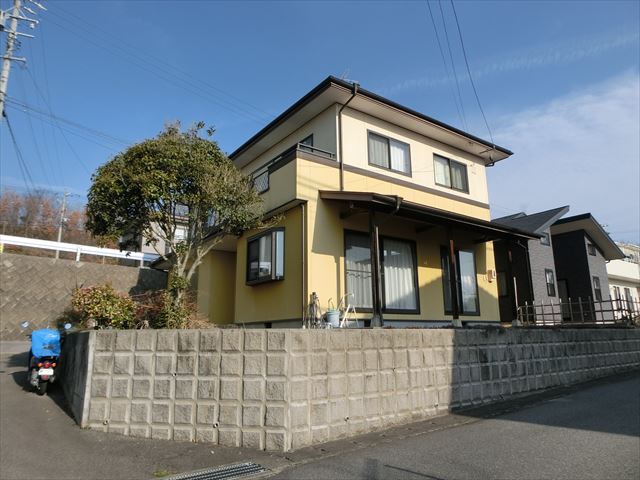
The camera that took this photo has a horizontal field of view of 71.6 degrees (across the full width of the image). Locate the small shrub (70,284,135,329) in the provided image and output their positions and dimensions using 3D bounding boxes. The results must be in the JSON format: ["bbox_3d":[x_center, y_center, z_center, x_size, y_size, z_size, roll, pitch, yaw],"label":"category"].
[{"bbox_3d":[-3.853,1.202,7.934,1.120,0.816,1.050,6,-14,-25],"label":"small shrub"}]

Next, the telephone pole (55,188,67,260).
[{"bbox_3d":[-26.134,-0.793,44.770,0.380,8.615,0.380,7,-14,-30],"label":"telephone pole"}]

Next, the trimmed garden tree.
[{"bbox_3d":[-3.130,-0.367,9.611,3.600,4.644,3.500,4,-13,-18],"label":"trimmed garden tree"}]

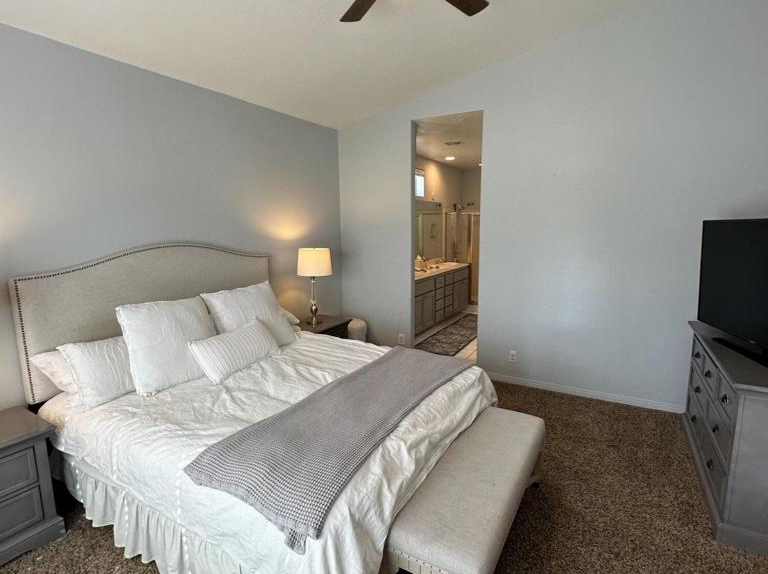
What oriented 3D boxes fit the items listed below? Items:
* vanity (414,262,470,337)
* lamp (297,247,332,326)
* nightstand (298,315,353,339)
[{"bbox_3d":[0.740,0.175,6.818,0.577,0.882,2.568,4,10,29],"label":"vanity"},{"bbox_3d":[-0.734,-0.009,4.286,0.366,0.793,0.366,-1,8,0],"label":"lamp"},{"bbox_3d":[-0.696,0.690,4.375,0.455,0.618,0.650,4,10,29],"label":"nightstand"}]

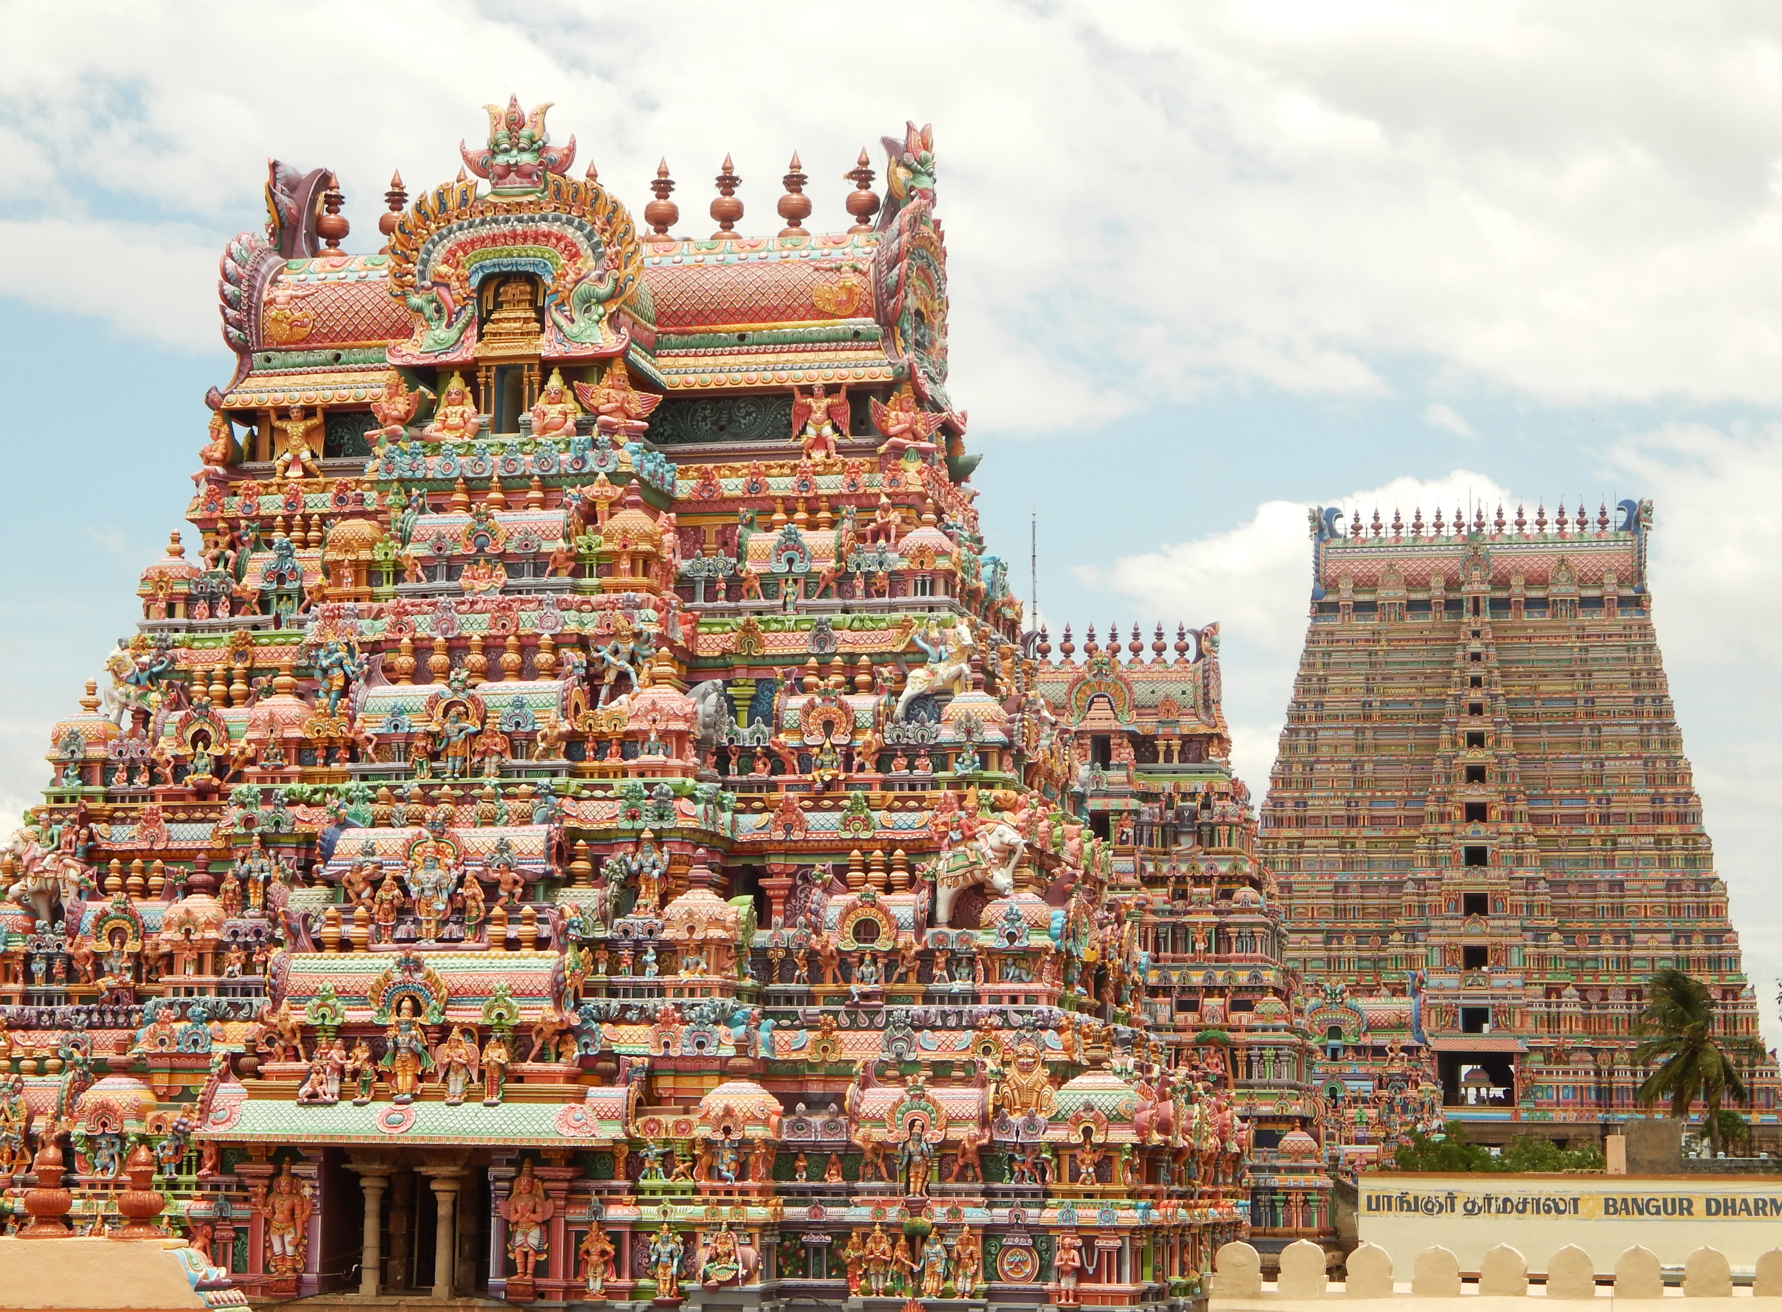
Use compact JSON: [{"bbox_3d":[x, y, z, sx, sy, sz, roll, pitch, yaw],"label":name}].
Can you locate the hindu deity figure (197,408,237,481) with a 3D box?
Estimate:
[{"bbox_3d":[-12.060,-3.747,63.571,0.518,1.199,0.627,6,-10,-32],"label":"hindu deity figure"}]

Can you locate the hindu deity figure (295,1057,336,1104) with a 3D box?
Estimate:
[{"bbox_3d":[-8.860,6.547,54.676,0.443,0.707,0.420,-1,-9,13],"label":"hindu deity figure"}]

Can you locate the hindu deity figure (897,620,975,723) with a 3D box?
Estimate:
[{"bbox_3d":[0.702,0.245,56.875,1.248,1.646,0.576,-6,-11,37],"label":"hindu deity figure"}]

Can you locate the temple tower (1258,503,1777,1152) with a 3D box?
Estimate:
[{"bbox_3d":[51.851,22.063,314.035,51.500,72.000,30.000,-1,-9,11],"label":"temple tower"}]

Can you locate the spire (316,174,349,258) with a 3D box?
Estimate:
[{"bbox_3d":[-10.286,-8.095,65.363,0.615,1.651,0.615,-1,-9,13],"label":"spire"}]

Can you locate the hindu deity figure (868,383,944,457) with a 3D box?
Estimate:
[{"bbox_3d":[0.297,-4.377,65.334,1.518,1.227,0.800,5,-10,-28],"label":"hindu deity figure"}]

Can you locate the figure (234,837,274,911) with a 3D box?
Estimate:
[{"bbox_3d":[-10.224,3.510,57.024,0.468,1.194,0.360,-1,-9,13],"label":"figure"}]

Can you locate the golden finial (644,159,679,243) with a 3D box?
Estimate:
[{"bbox_3d":[-4.478,-8.937,69.451,0.707,1.630,0.707,1,-8,0],"label":"golden finial"}]

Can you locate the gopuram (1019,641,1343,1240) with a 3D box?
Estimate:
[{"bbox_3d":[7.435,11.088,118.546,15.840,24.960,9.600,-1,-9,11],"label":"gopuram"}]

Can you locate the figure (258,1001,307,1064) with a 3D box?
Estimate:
[{"bbox_3d":[-9.552,5.906,55.705,0.720,0.989,0.480,-1,-9,13],"label":"figure"}]

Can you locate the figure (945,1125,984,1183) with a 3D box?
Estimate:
[{"bbox_3d":[1.184,8.041,57.317,0.634,0.904,0.500,-1,-9,13],"label":"figure"}]

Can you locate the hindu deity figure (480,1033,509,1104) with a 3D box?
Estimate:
[{"bbox_3d":[-6.672,6.942,59.734,0.477,1.217,0.420,-1,-9,11],"label":"hindu deity figure"}]

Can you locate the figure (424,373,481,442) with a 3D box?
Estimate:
[{"bbox_3d":[-7.347,-4.163,59.506,0.912,1.148,0.672,-1,-9,13],"label":"figure"}]

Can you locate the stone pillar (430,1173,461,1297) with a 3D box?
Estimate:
[{"bbox_3d":[-7.438,9.671,59.129,0.463,2.048,0.463,1,-8,0],"label":"stone pillar"}]

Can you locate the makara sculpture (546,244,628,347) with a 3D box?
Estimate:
[{"bbox_3d":[-5.130,-6.106,60.066,1.285,1.628,0.400,-1,-9,13],"label":"makara sculpture"}]

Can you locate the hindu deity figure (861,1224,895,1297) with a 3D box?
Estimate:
[{"bbox_3d":[-0.200,9.188,54.033,0.426,1.096,0.360,-1,-9,13],"label":"hindu deity figure"}]

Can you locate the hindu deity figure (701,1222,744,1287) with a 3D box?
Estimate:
[{"bbox_3d":[-2.781,9.895,58.645,0.691,1.103,0.500,-1,-9,11],"label":"hindu deity figure"}]

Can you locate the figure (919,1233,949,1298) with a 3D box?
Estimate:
[{"bbox_3d":[0.693,9.930,57.973,0.485,1.113,0.400,-1,-9,11],"label":"figure"}]

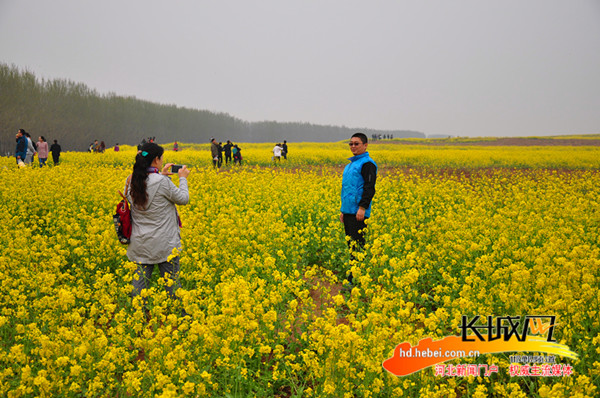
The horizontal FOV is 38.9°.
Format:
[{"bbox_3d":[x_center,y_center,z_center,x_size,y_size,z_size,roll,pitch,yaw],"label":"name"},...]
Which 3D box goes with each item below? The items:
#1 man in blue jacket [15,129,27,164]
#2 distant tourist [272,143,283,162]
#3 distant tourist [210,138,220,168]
[{"bbox_3d":[-9.015,-1.409,27.561,0.400,1.690,0.500,-1,4,-9],"label":"man in blue jacket"},{"bbox_3d":[-1.661,-3.327,64.057,0.380,1.600,0.500,-4,6,-45],"label":"distant tourist"},{"bbox_3d":[-4.386,-2.258,44.061,0.360,1.710,0.500,1,4,9],"label":"distant tourist"}]

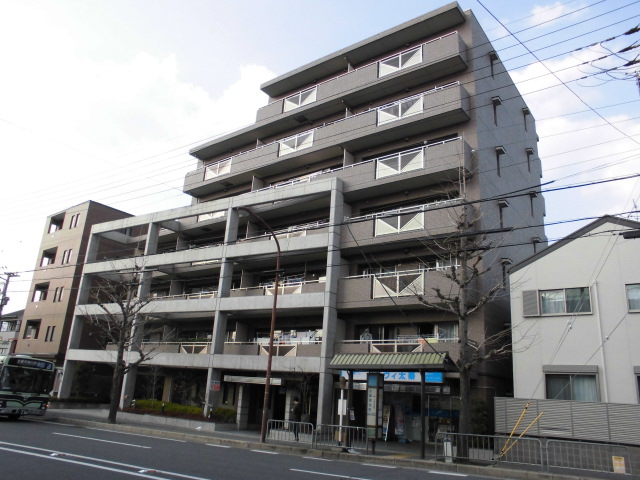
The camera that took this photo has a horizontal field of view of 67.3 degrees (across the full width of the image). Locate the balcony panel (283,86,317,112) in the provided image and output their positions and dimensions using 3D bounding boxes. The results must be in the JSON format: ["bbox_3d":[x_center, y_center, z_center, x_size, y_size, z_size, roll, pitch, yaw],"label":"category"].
[{"bbox_3d":[-1.183,-8.549,29.494,2.580,1.030,0.070,-9,-21,36],"label":"balcony panel"}]

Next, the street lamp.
[{"bbox_3d":[-2.578,3.087,17.673,0.350,8.360,2.810,-7,-19,32],"label":"street lamp"}]

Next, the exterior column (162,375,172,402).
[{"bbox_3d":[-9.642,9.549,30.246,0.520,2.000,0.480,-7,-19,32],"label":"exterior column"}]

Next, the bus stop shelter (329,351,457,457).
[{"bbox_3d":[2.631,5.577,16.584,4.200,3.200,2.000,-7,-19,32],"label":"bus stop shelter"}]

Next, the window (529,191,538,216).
[{"bbox_3d":[13.120,-2.241,29.542,0.280,1.400,0.550,-9,-21,36],"label":"window"}]

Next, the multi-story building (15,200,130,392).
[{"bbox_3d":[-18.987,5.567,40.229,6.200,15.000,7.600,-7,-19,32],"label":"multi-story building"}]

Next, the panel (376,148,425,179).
[{"bbox_3d":[3.959,-3.745,23.775,2.580,1.030,0.070,-9,-21,36],"label":"panel"}]

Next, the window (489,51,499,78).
[{"bbox_3d":[9.306,-9.302,25.589,0.350,1.400,0.620,-9,-20,36],"label":"window"}]

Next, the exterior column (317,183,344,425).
[{"bbox_3d":[0.528,2.797,23.233,0.270,12.050,0.720,-7,-19,31],"label":"exterior column"}]

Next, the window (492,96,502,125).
[{"bbox_3d":[9.433,-6.879,25.546,0.280,1.400,0.550,-9,-21,36],"label":"window"}]

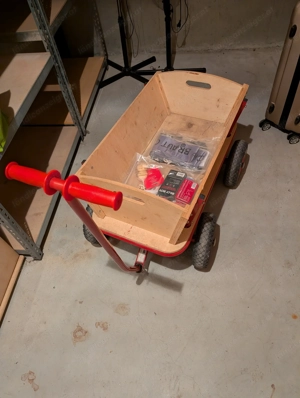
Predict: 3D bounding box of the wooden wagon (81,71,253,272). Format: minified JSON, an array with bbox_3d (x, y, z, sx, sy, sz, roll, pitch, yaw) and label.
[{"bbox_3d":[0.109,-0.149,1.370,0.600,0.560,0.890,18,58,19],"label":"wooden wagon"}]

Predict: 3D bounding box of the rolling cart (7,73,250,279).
[{"bbox_3d":[0.046,-0.175,1.171,0.610,0.920,1.100,18,58,19],"label":"rolling cart"}]

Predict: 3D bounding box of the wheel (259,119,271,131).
[{"bbox_3d":[0.774,-0.497,1.865,0.056,0.056,0.045,-24,55,-11],"label":"wheel"}]

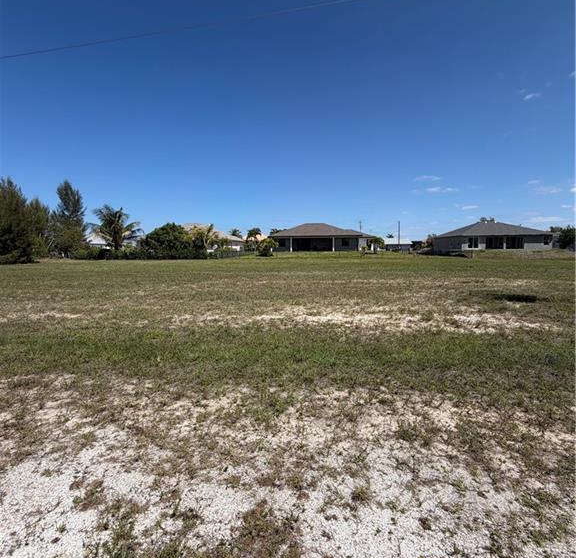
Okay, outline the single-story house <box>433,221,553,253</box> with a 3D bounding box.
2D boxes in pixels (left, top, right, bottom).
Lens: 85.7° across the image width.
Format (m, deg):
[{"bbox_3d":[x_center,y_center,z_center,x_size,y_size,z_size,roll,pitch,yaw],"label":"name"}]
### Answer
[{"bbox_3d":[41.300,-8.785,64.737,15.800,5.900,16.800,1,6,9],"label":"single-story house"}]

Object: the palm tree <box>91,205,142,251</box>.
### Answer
[{"bbox_3d":[-26.600,-7.333,47.495,7.100,7.700,6.900,1,6,9],"label":"palm tree"}]

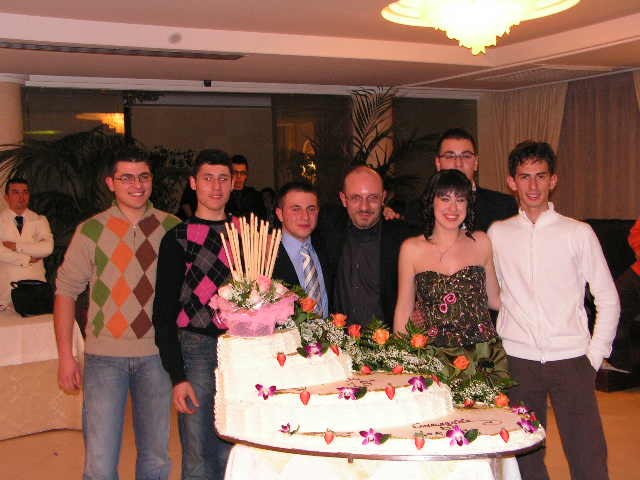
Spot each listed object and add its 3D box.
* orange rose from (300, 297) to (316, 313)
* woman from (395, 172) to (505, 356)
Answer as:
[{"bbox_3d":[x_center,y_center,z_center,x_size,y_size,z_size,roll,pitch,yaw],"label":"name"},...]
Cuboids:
[{"bbox_3d":[-0.036,0.202,2.600,0.050,0.050,0.050,0,0,0],"label":"orange rose"},{"bbox_3d":[0.500,0.551,3.250,0.500,1.660,0.360,0,0,0],"label":"woman"}]

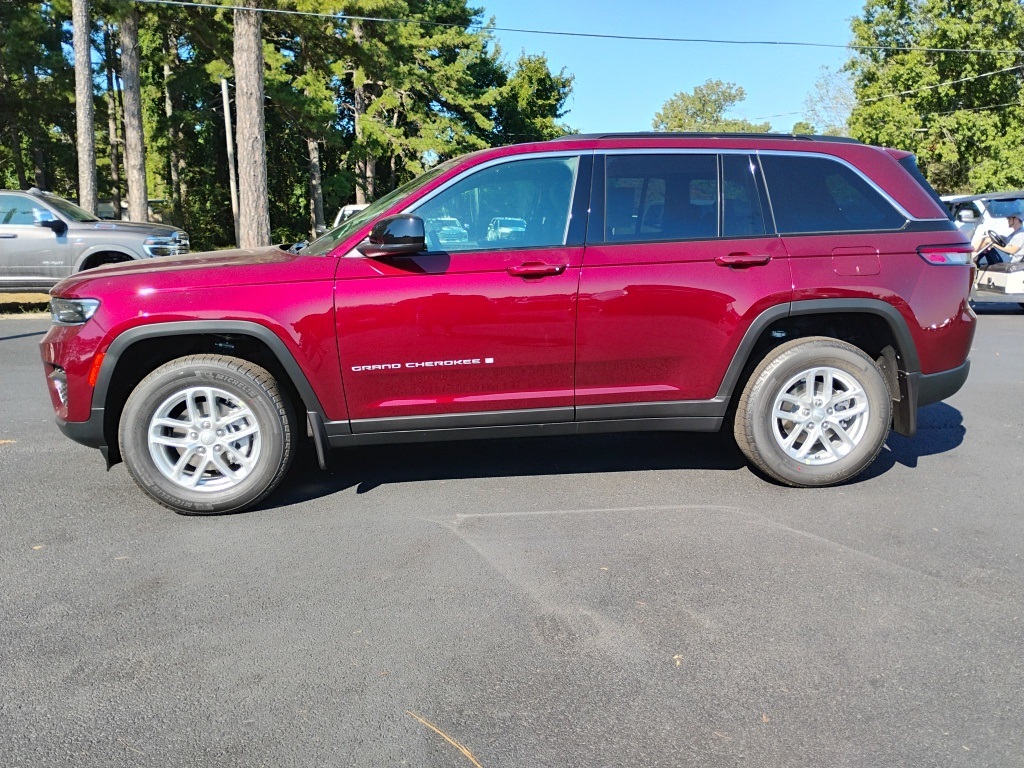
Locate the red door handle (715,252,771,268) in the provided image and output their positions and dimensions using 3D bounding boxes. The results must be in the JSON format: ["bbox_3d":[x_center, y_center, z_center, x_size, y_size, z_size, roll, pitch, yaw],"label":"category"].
[{"bbox_3d":[1.094,-0.588,3.931,0.272,0.070,0.060,-2,10,-4],"label":"red door handle"}]

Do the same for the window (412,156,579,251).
[{"bbox_3d":[-0.074,-0.863,3.946,0.810,0.450,0.060,-2,-11,-4],"label":"window"}]

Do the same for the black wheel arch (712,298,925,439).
[{"bbox_3d":[1.507,-0.090,4.097,1.010,0.640,0.170,-2,10,-4],"label":"black wheel arch"}]

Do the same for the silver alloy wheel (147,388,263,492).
[{"bbox_3d":[-1.433,0.243,3.981,0.490,0.490,0.200,-2,10,-4],"label":"silver alloy wheel"}]

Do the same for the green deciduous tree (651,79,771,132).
[{"bbox_3d":[14.124,-16.204,59.055,9.000,12.600,9.000,-2,10,-4],"label":"green deciduous tree"}]

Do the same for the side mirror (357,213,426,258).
[{"bbox_3d":[-0.539,-0.671,3.758,0.270,0.205,0.250,-2,10,-4],"label":"side mirror"}]

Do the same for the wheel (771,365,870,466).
[{"bbox_3d":[1.521,0.138,4.211,0.490,0.490,0.200,-2,10,-4],"label":"wheel"}]

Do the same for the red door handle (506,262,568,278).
[{"bbox_3d":[0.117,-0.530,3.859,0.275,0.070,0.060,-2,10,-4],"label":"red door handle"}]

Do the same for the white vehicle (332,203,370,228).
[{"bbox_3d":[-3.207,-3.208,19.553,2.000,1.950,5.600,-3,11,-10],"label":"white vehicle"}]

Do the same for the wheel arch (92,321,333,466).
[{"bbox_3d":[-1.391,0.048,3.878,1.050,0.680,0.170,-2,10,-4],"label":"wheel arch"}]

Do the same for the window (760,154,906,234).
[{"bbox_3d":[1.589,-0.941,4.072,0.670,0.410,0.060,-2,-11,-4],"label":"window"}]

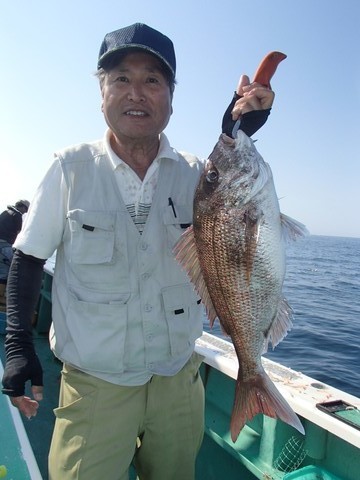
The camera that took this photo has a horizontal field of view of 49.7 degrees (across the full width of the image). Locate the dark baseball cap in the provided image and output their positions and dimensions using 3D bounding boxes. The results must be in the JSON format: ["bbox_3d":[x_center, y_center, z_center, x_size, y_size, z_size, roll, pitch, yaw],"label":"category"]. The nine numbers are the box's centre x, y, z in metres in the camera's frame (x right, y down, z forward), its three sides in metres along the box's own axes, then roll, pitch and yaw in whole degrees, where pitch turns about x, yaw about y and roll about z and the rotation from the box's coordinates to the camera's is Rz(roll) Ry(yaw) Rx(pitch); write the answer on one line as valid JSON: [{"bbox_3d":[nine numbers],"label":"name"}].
[{"bbox_3d":[-0.104,-0.462,0.950,0.190,0.155,0.265,1,3,-6],"label":"dark baseball cap"}]

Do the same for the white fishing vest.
[{"bbox_3d":[-0.128,0.035,1.010,0.430,0.610,0.270,-2,0,-16],"label":"white fishing vest"}]

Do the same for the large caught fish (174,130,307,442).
[{"bbox_3d":[0.138,0.094,0.820,0.270,0.640,0.120,-6,0,7],"label":"large caught fish"}]

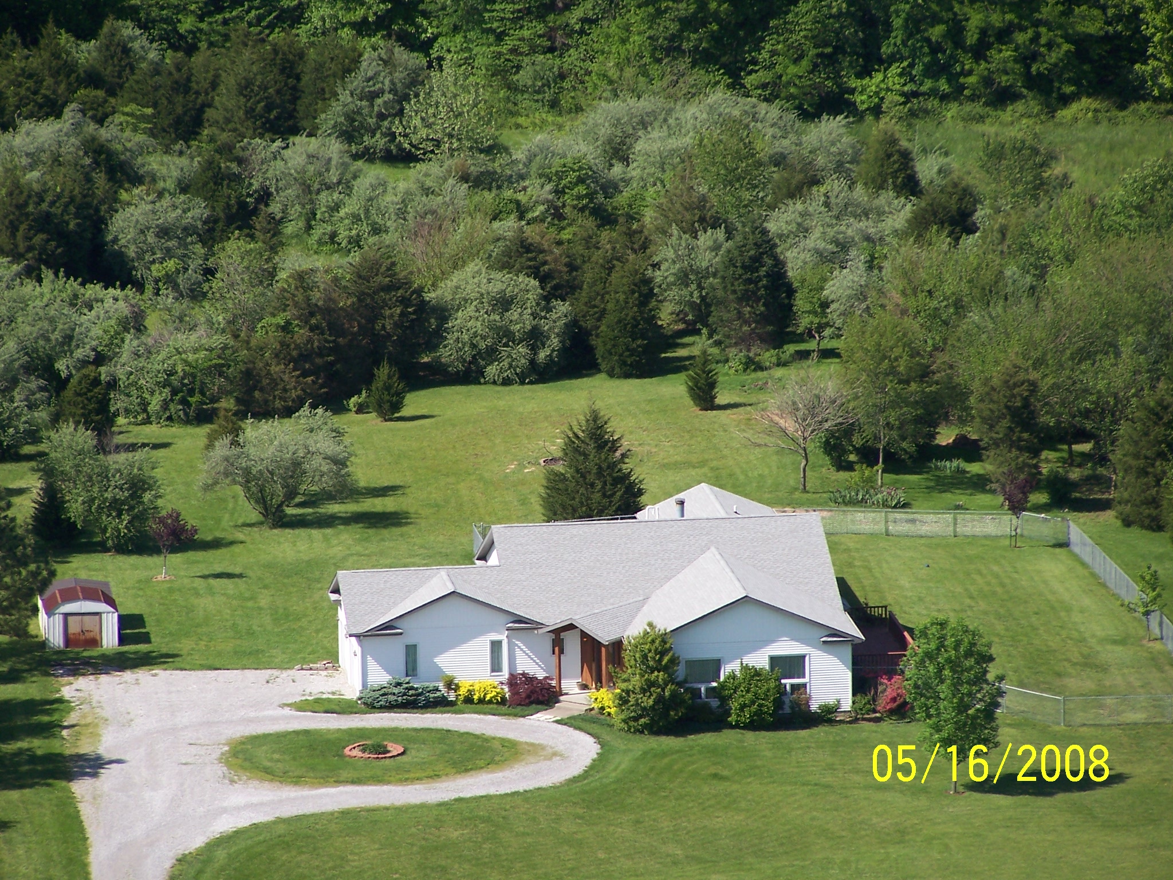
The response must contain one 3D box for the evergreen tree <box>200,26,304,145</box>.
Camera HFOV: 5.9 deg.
[{"bbox_3d":[-17.074,-17.877,582.196,5.051,6.003,4.900,0,12,0],"label":"evergreen tree"}]

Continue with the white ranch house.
[{"bbox_3d":[-0.450,6.316,477.641,20.606,5.971,23.854,-2,12,-7],"label":"white ranch house"}]

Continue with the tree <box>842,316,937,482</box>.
[{"bbox_3d":[13.505,-1.822,508.391,4.373,8.038,4.373,-2,12,-7],"label":"tree"}]

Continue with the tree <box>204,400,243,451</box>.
[{"bbox_3d":[-16.426,-0.498,516.720,1.826,2.676,1.826,-2,12,-7],"label":"tree"}]

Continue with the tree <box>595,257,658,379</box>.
[{"bbox_3d":[1.880,-5.832,538.600,2.986,5.603,2.896,0,12,0],"label":"tree"}]

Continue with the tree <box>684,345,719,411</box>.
[{"bbox_3d":[5.339,-2.897,531.033,1.535,3.005,1.489,0,12,0],"label":"tree"}]

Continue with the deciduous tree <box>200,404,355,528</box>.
[{"bbox_3d":[-13.592,1.265,502.728,6.745,5.139,6.542,0,12,0],"label":"deciduous tree"}]

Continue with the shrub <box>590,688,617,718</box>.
[{"bbox_3d":[0.765,10.718,468.635,1.429,0.968,1.429,-2,12,-7],"label":"shrub"}]

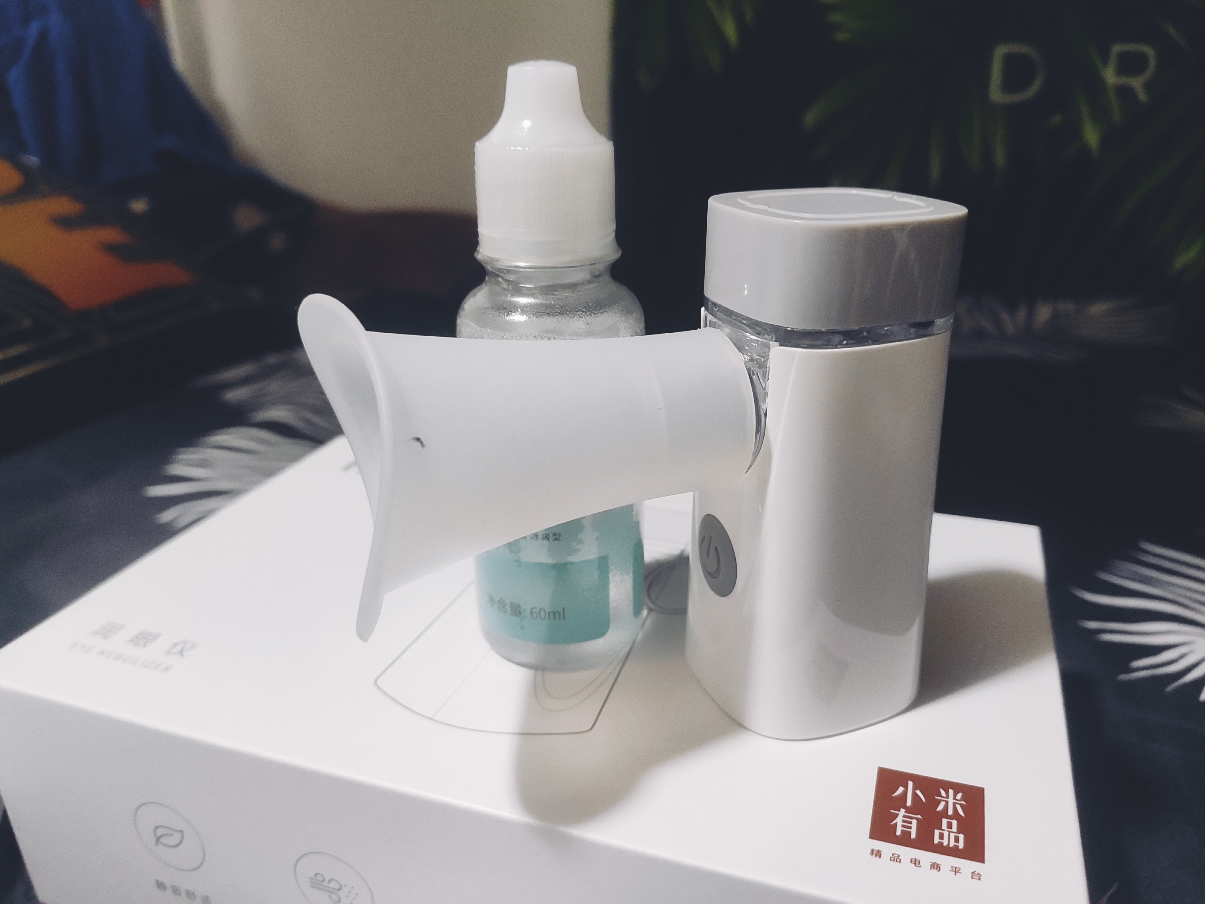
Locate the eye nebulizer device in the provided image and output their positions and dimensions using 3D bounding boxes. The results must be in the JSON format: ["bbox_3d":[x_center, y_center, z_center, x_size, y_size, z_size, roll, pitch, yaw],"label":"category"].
[{"bbox_3d":[0.009,0.006,0.161,0.108,0.094,0.044,-9,24,-18],"label":"eye nebulizer device"}]

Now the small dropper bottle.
[{"bbox_3d":[-0.010,-0.014,0.180,0.036,0.117,0.036,-1,23,0],"label":"small dropper bottle"}]

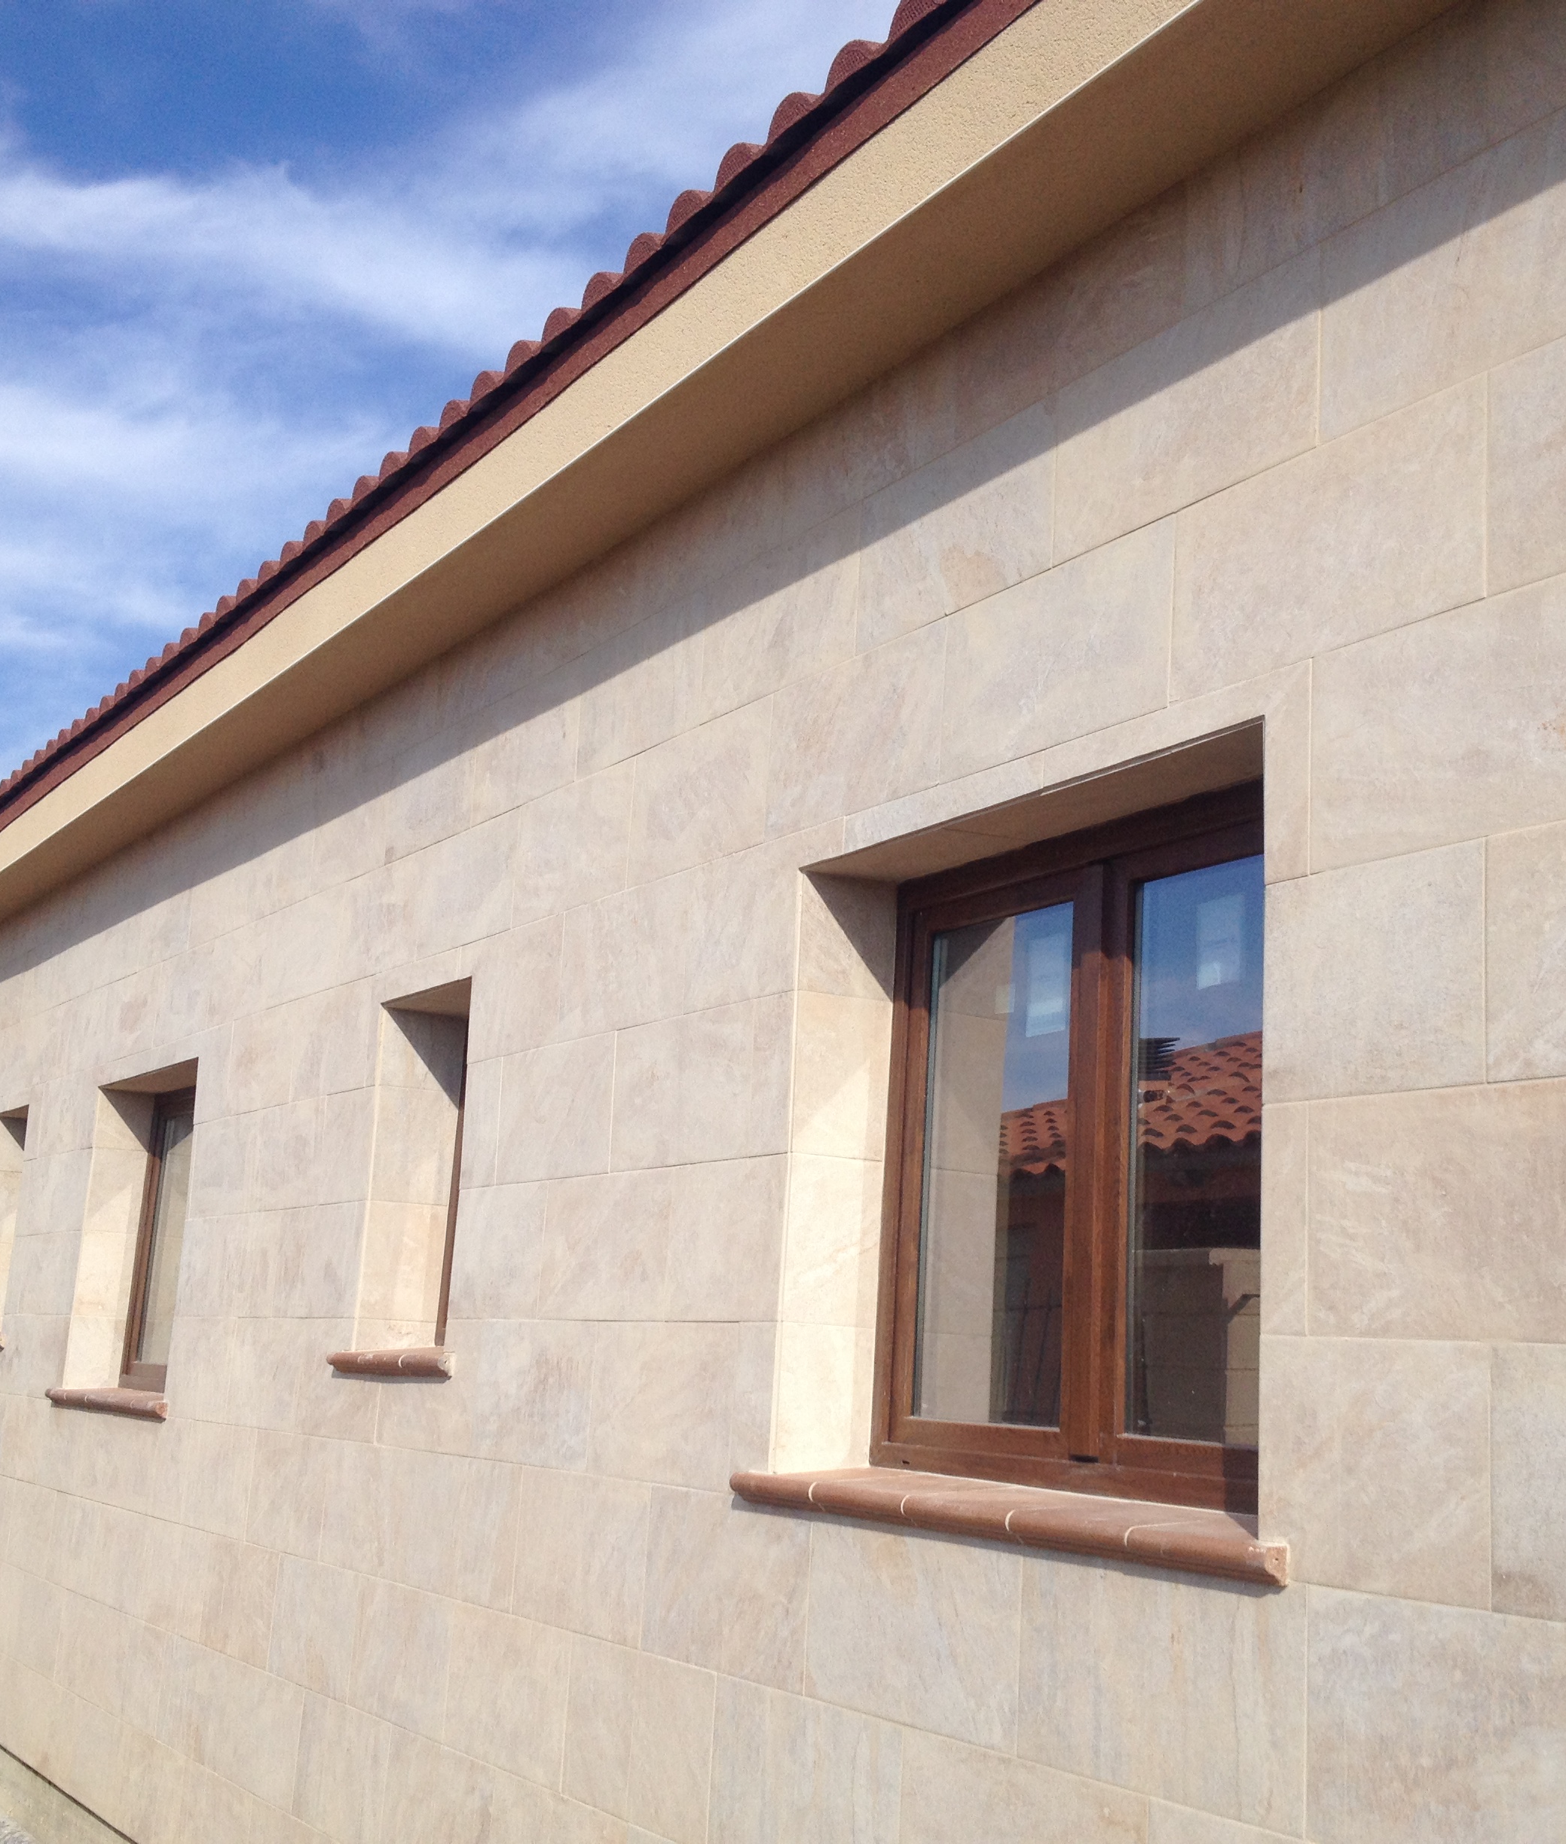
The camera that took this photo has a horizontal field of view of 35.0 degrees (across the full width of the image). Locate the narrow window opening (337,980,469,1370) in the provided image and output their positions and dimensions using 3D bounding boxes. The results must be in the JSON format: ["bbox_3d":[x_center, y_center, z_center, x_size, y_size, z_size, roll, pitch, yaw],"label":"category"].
[{"bbox_3d":[-0.796,0.618,6.019,0.218,0.894,0.618,8,-12,-28],"label":"narrow window opening"}]

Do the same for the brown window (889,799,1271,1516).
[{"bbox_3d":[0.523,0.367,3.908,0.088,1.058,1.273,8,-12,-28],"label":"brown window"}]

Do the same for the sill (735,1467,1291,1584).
[{"bbox_3d":[0.356,0.887,3.734,0.247,0.065,1.397,8,-12,-28],"label":"sill"}]

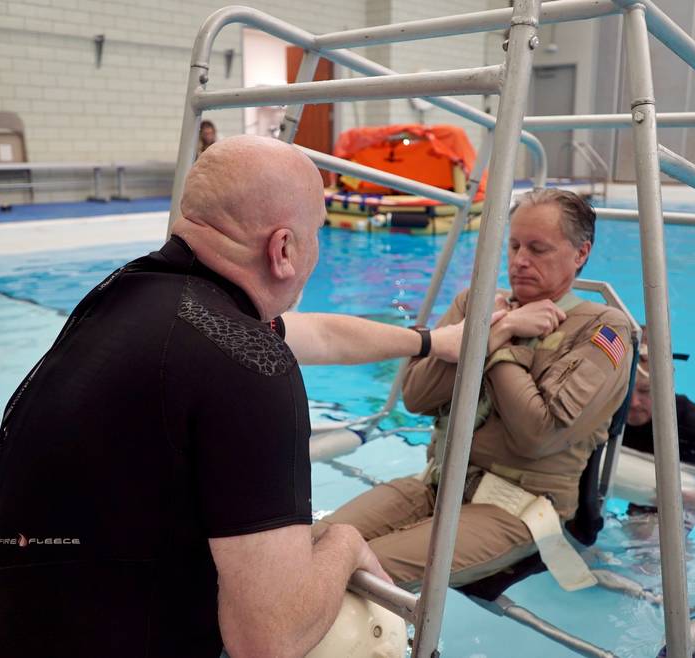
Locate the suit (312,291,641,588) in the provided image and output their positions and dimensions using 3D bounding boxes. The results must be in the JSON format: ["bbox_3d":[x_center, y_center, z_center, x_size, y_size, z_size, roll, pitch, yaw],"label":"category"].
[{"bbox_3d":[0.214,0.367,1.708,0.790,0.900,0.560,-10,16,-40],"label":"suit"}]

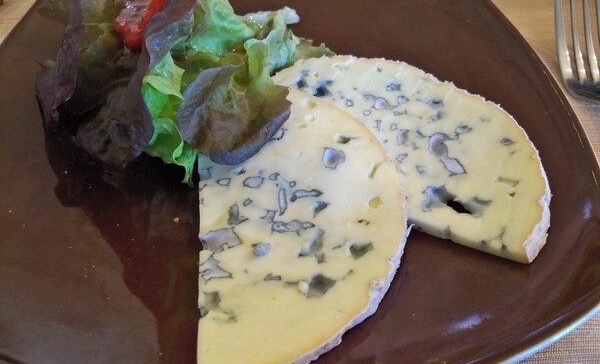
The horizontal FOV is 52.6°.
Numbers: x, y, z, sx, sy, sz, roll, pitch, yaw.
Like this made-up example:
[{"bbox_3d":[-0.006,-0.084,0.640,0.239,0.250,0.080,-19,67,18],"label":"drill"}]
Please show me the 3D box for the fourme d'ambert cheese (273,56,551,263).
[{"bbox_3d":[0.030,-0.020,0.237,0.129,0.008,0.086,17,46,15],"label":"fourme d'ambert cheese"}]

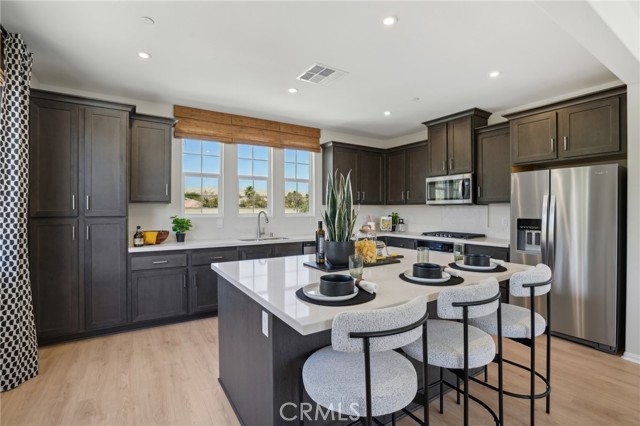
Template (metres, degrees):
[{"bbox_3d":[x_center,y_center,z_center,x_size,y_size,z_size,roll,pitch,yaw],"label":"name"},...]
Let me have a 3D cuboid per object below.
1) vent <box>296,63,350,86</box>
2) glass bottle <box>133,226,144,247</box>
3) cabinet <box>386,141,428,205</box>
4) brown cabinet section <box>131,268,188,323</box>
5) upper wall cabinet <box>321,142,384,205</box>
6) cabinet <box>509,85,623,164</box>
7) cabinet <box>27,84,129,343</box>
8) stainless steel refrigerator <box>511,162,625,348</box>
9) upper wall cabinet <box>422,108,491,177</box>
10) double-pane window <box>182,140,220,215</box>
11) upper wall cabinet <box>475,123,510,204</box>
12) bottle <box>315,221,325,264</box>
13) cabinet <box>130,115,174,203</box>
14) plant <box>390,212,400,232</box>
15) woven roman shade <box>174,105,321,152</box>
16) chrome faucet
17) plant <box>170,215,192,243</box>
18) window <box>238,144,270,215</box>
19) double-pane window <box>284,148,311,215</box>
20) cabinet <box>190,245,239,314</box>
[{"bbox_3d":[0.028,-1.512,3.146,0.420,0.030,0.425,0,0,-33],"label":"vent"},{"bbox_3d":[-2.135,0.277,3.355,0.097,0.233,0.097,0,1,-32],"label":"glass bottle"},{"bbox_3d":[1.671,-0.672,5.193,0.367,1.051,1.020,0,1,-32],"label":"cabinet"},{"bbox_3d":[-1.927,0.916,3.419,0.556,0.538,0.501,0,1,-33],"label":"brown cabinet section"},{"bbox_3d":[0.670,-0.675,5.336,1.265,1.056,0.369,0,1,-32],"label":"upper wall cabinet"},{"bbox_3d":[2.760,-0.856,3.157,0.657,0.595,1.025,0,1,-32],"label":"cabinet"},{"bbox_3d":[-2.561,0.077,3.163,0.835,2.476,0.674,0,1,-32],"label":"cabinet"},{"bbox_3d":[2.737,0.428,3.135,0.690,1.766,0.897,0,1,-32],"label":"stainless steel refrigerator"},{"bbox_3d":[2.110,-1.013,4.409,0.442,0.875,0.860,0,1,-32],"label":"upper wall cabinet"},{"bbox_3d":[-1.701,-0.544,4.129,0.558,1.190,0.080,0,1,-32],"label":"double-pane window"},{"bbox_3d":[2.531,-0.643,3.928,0.380,1.030,0.530,0,0,-33],"label":"upper wall cabinet"},{"bbox_3d":[-0.004,0.227,2.212,0.060,0.325,0.060,0,1,-32],"label":"bottle"},{"bbox_3d":[-2.085,-0.632,3.512,0.440,1.020,0.370,0,0,-33],"label":"cabinet"},{"bbox_3d":[1.468,0.189,5.611,0.220,0.371,0.220,0,0,-33],"label":"plant"},{"bbox_3d":[-0.966,-1.234,4.402,2.320,0.435,0.100,0,0,-33],"label":"woven roman shade"},{"bbox_3d":[-0.857,0.178,4.209,0.115,0.406,0.240,0,0,-33],"label":"chrome faucet"},{"bbox_3d":[-1.810,0.204,3.717,0.250,0.358,0.250,0,0,-33],"label":"plant"},{"bbox_3d":[-1.040,-0.548,4.538,0.565,1.190,0.080,0,1,-32],"label":"window"},{"bbox_3d":[-0.372,-0.539,4.903,0.590,1.180,0.080,0,0,-33],"label":"double-pane window"},{"bbox_3d":[-1.488,0.867,3.856,0.593,0.881,0.639,0,1,-32],"label":"cabinet"}]

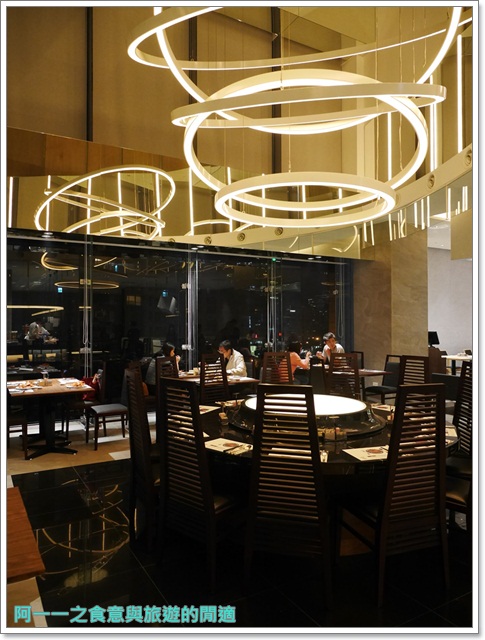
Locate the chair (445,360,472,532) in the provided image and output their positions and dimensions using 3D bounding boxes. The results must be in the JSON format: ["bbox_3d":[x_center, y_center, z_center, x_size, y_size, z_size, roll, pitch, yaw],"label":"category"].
[{"bbox_3d":[1.563,0.952,3.859,0.536,1.197,0.464,0,0,1],"label":"chair"}]

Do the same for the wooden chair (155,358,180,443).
[{"bbox_3d":[-0.469,0.960,4.287,0.580,1.210,0.470,0,0,24],"label":"wooden chair"}]

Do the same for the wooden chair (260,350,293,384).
[{"bbox_3d":[0.401,0.951,4.947,0.464,1.197,0.536,0,0,-6],"label":"wooden chair"}]

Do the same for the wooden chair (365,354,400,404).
[{"bbox_3d":[2.320,1.073,7.681,0.550,0.950,0.460,0,0,-28],"label":"wooden chair"}]

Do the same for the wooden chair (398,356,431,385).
[{"bbox_3d":[1.421,0.951,4.442,0.536,1.197,0.464,0,0,-33],"label":"wooden chair"}]

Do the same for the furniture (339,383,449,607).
[{"bbox_3d":[0.892,0.952,2.880,0.464,1.197,0.536,0,0,-20],"label":"furniture"}]

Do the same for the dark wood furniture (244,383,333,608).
[{"bbox_3d":[0.289,0.952,2.844,0.464,1.197,0.536,0,0,13],"label":"dark wood furniture"}]

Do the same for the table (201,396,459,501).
[{"bbox_3d":[0.496,1.164,3.846,2.250,0.800,2.250,0,0,0],"label":"table"}]

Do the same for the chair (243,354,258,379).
[{"bbox_3d":[-0.080,1.073,7.551,0.550,0.950,0.460,0,0,-28],"label":"chair"}]

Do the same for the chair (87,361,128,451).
[{"bbox_3d":[-1.635,1.061,6.122,0.560,1.020,0.460,0,0,-29],"label":"chair"}]

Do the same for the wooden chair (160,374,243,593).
[{"bbox_3d":[-0.213,0.952,3.054,0.464,1.197,0.536,0,0,39],"label":"wooden chair"}]

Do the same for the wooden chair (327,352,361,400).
[{"bbox_3d":[0.950,0.962,4.794,0.470,1.210,0.580,0,0,26],"label":"wooden chair"}]

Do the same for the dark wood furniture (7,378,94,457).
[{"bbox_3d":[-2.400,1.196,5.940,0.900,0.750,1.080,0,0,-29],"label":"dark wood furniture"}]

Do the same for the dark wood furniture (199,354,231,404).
[{"bbox_3d":[-0.136,0.962,4.717,0.470,1.210,0.580,0,0,-36],"label":"dark wood furniture"}]

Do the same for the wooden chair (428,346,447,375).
[{"bbox_3d":[4.520,1.112,11.297,0.500,0.950,0.500,0,0,-29],"label":"wooden chair"}]

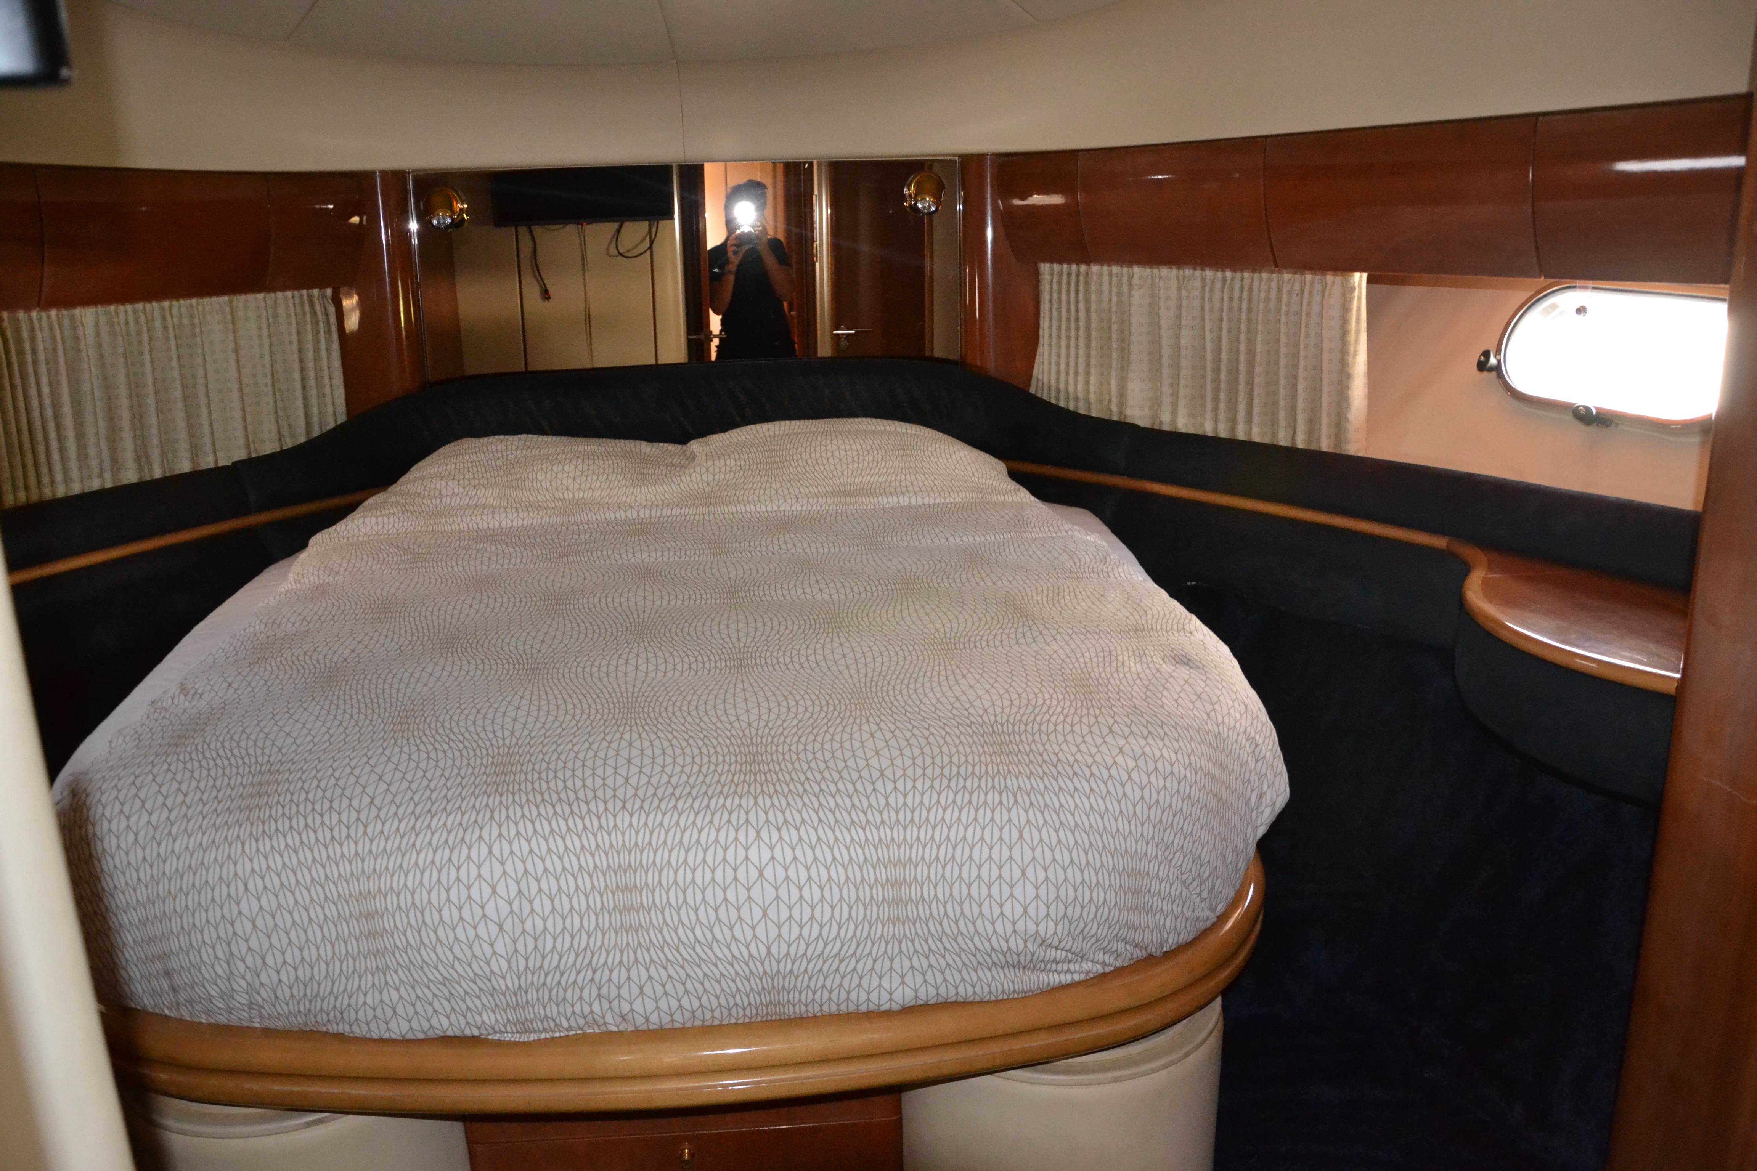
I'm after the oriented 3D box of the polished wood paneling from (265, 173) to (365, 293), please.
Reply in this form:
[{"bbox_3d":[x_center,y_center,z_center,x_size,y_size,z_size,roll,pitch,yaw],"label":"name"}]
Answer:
[{"bbox_3d":[-1.179,-0.743,2.766,0.070,0.236,0.200,12,21,41],"label":"polished wood paneling"}]

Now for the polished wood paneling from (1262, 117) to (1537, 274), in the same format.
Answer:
[{"bbox_3d":[0.868,-0.647,2.222,0.060,0.236,0.542,-10,18,-28],"label":"polished wood paneling"}]

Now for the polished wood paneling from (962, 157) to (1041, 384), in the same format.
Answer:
[{"bbox_3d":[0.280,-0.714,3.011,0.180,0.510,0.090,1,16,9],"label":"polished wood paneling"}]

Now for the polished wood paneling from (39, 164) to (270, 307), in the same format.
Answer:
[{"bbox_3d":[-1.347,-0.657,2.478,0.060,0.236,0.488,5,17,23],"label":"polished wood paneling"}]

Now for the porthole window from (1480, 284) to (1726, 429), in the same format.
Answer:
[{"bbox_3d":[1.118,-0.354,2.002,0.060,0.205,0.410,1,12,-31],"label":"porthole window"}]

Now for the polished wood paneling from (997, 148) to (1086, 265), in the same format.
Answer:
[{"bbox_3d":[0.363,-0.825,2.904,0.200,0.236,0.070,9,19,33],"label":"polished wood paneling"}]

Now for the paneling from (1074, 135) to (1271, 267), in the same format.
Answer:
[{"bbox_3d":[0.590,-0.759,2.648,0.060,0.236,0.497,-12,19,-33],"label":"paneling"}]

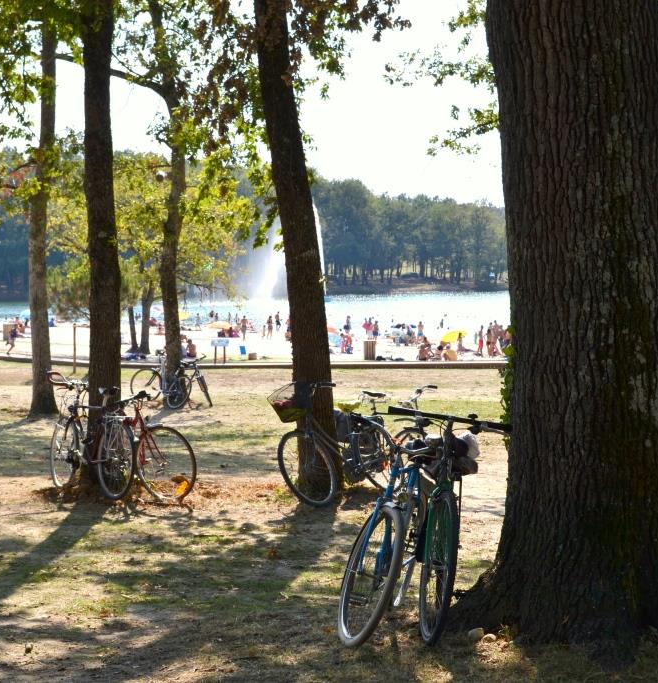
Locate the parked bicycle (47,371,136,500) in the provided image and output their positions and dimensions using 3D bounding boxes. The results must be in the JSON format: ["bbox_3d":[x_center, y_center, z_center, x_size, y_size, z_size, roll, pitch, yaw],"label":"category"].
[{"bbox_3d":[-2.170,0.860,13.200,0.600,1.060,1.720,-2,4,-36],"label":"parked bicycle"}]

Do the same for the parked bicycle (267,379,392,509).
[{"bbox_3d":[0.080,0.890,13.120,0.630,1.070,1.750,3,4,43],"label":"parked bicycle"}]

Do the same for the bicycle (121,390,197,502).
[{"bbox_3d":[-1.730,0.930,13.550,0.600,1.010,1.720,-2,3,-29],"label":"bicycle"}]

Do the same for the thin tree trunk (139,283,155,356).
[{"bbox_3d":[-9.400,-1.130,75.000,0.650,3.900,0.520,0,3,0],"label":"thin tree trunk"}]

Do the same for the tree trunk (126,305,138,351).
[{"bbox_3d":[-10.200,-0.660,75.000,0.500,2.700,0.420,0,3,0],"label":"tree trunk"}]

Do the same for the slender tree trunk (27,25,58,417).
[{"bbox_3d":[-5.270,-2.380,26.800,0.520,7.600,0.500,0,3,0],"label":"slender tree trunk"}]

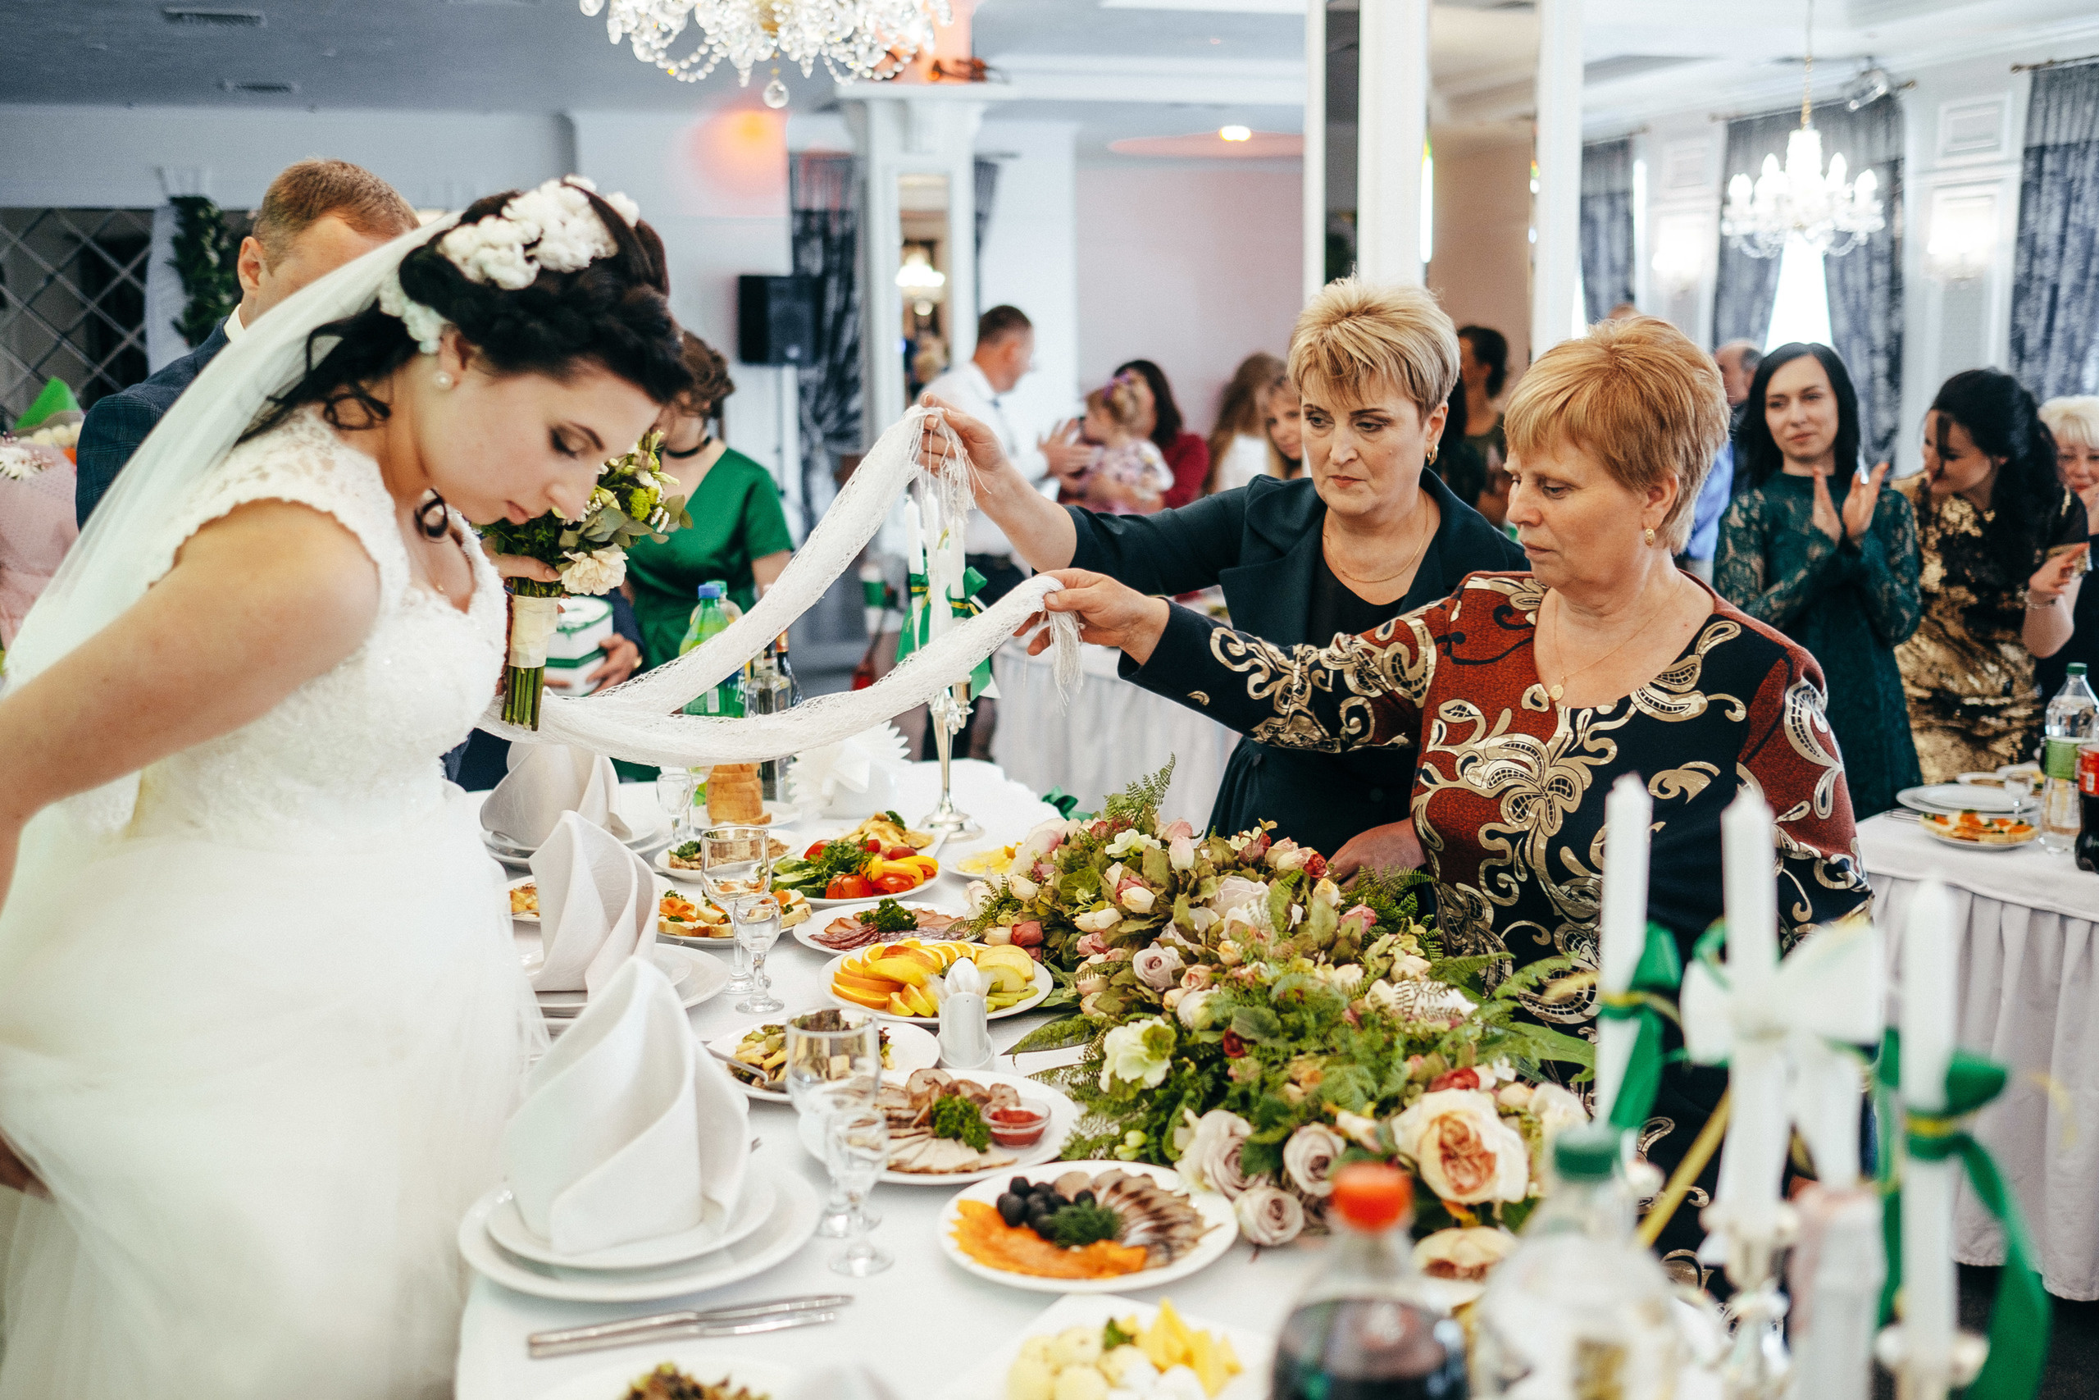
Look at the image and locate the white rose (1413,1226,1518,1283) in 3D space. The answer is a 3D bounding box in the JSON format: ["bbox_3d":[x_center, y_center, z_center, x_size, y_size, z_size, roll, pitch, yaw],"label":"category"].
[{"bbox_3d":[0.314,0.419,1.530,0.085,0.060,0.075,1,10,11],"label":"white rose"}]

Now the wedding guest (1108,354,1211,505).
[{"bbox_3d":[0.275,-0.227,6.296,0.470,1.620,0.380,4,11,23],"label":"wedding guest"}]

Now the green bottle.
[{"bbox_3d":[-0.526,0.000,3.159,0.098,0.336,0.098,-1,11,0],"label":"green bottle"}]

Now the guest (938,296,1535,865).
[{"bbox_3d":[0.234,0.356,2.198,0.520,1.580,0.720,7,13,37],"label":"guest"}]

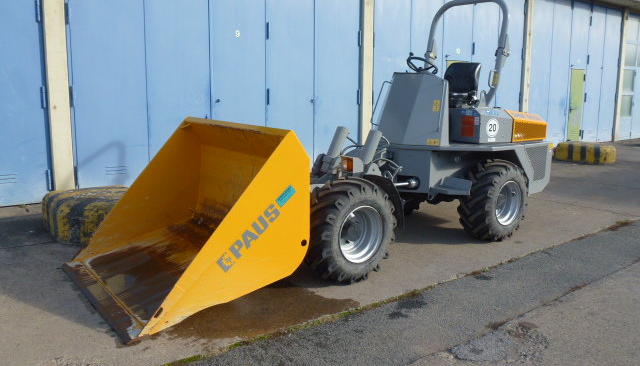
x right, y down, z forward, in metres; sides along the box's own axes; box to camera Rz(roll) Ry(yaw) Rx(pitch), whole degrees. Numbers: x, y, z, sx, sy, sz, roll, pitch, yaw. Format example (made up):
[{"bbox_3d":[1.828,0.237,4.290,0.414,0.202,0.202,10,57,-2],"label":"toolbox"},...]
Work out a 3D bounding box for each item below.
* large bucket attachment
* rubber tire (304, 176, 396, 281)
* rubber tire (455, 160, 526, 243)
[{"bbox_3d":[-1.207,0.163,4.341,1.460,1.310,1.950,-7,12,-37],"label":"large bucket attachment"},{"bbox_3d":[0.236,0.395,4.362,0.860,0.860,0.380,-7,12,-37],"label":"rubber tire"},{"bbox_3d":[1.894,0.190,5.614,0.860,0.860,0.380,-7,12,-37],"label":"rubber tire"}]

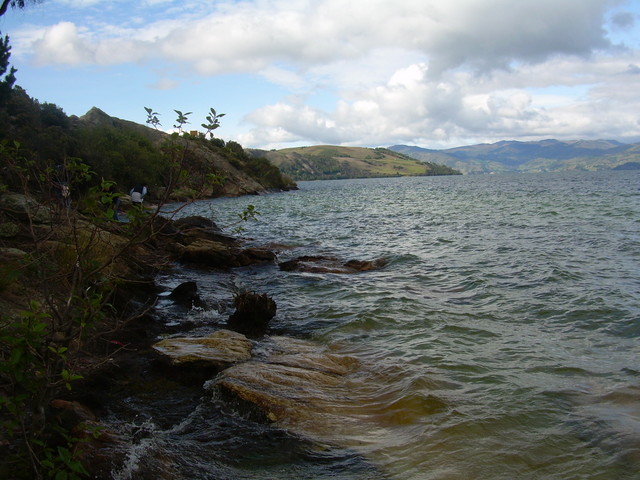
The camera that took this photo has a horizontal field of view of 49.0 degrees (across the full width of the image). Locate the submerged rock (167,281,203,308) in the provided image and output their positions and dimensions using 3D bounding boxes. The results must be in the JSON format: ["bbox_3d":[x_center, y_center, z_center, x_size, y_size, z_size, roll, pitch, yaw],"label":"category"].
[{"bbox_3d":[-1.794,0.728,9.300,0.460,0.350,0.420,-2,5,-11],"label":"submerged rock"}]

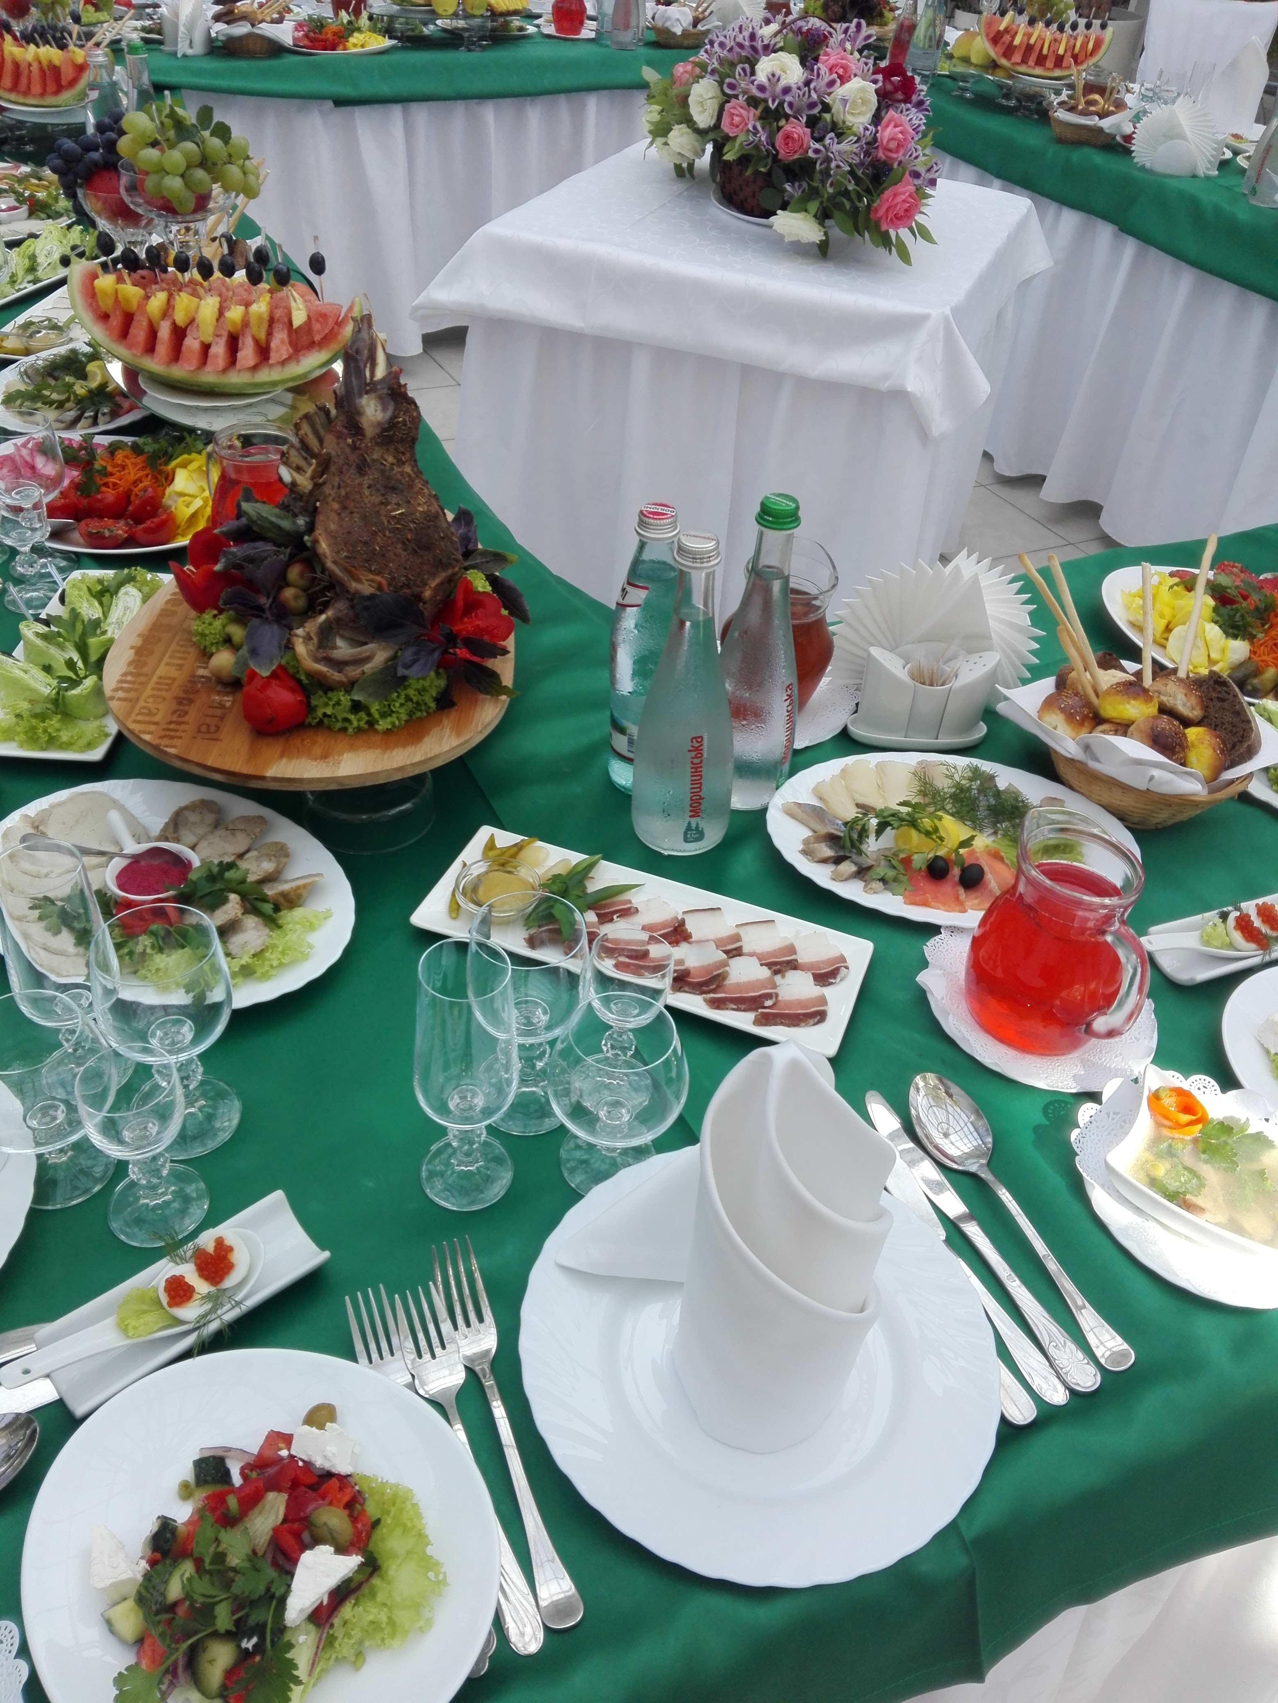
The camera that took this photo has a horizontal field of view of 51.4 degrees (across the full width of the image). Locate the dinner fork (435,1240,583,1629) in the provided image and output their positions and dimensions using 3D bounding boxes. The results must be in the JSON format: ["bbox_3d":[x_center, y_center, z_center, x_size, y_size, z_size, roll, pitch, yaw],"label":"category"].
[{"bbox_3d":[-0.067,0.273,0.651,0.027,0.019,0.206,-11,42,-17],"label":"dinner fork"}]

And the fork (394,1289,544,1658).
[{"bbox_3d":[-0.082,0.286,0.633,0.026,0.018,0.186,-11,40,-19],"label":"fork"}]

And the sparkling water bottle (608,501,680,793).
[{"bbox_3d":[0.011,-0.155,1.035,0.066,0.237,0.066,3,38,-2],"label":"sparkling water bottle"}]

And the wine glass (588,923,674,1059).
[{"bbox_3d":[-0.010,0.105,0.800,0.053,0.110,0.053,4,38,0],"label":"wine glass"}]

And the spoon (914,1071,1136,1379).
[{"bbox_3d":[0.216,0.201,0.761,0.045,0.023,0.209,-10,42,-17],"label":"spoon"}]

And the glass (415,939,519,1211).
[{"bbox_3d":[-0.094,0.124,0.723,0.058,0.164,0.058,-1,38,-8],"label":"glass"}]

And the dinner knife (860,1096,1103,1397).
[{"bbox_3d":[0.187,0.214,0.753,0.022,0.009,0.210,-13,42,-20],"label":"dinner knife"}]

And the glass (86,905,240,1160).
[{"bbox_3d":[-0.263,0.104,0.750,0.070,0.141,0.070,-12,41,-20],"label":"glass"}]

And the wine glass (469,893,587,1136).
[{"bbox_3d":[-0.065,0.098,0.778,0.070,0.141,0.070,1,38,-5],"label":"wine glass"}]

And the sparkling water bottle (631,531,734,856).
[{"bbox_3d":[0.037,-0.116,0.980,0.077,0.245,0.077,-4,38,-10],"label":"sparkling water bottle"}]

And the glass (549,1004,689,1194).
[{"bbox_3d":[-0.011,0.139,0.747,0.080,0.110,0.080,4,39,0],"label":"glass"}]

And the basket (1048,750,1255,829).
[{"bbox_3d":[0.401,-0.077,1.084,0.182,0.062,0.195,4,39,0],"label":"basket"}]

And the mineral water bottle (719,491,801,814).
[{"bbox_3d":[0.094,-0.153,1.032,0.077,0.248,0.077,3,38,-2],"label":"mineral water bottle"}]

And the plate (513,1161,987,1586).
[{"bbox_3d":[0.061,0.257,0.682,0.245,0.024,0.245,3,38,-2],"label":"plate"}]

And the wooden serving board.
[{"bbox_3d":[-0.238,-0.138,0.989,0.304,0.013,0.304,4,39,0],"label":"wooden serving board"}]

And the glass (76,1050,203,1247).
[{"bbox_3d":[-0.263,0.156,0.707,0.055,0.106,0.055,4,39,0],"label":"glass"}]

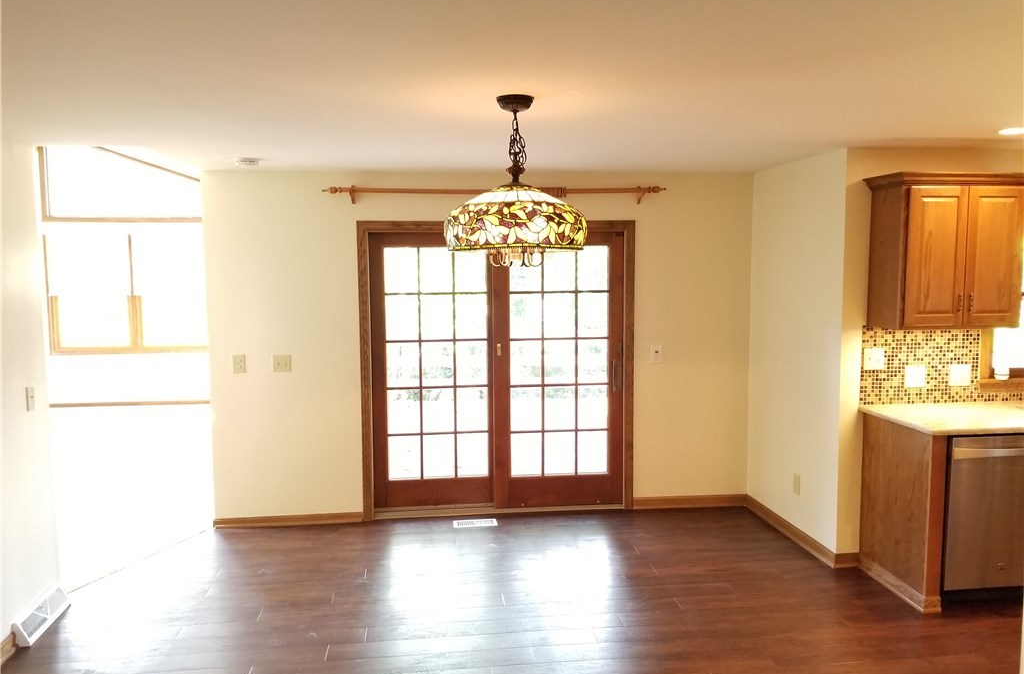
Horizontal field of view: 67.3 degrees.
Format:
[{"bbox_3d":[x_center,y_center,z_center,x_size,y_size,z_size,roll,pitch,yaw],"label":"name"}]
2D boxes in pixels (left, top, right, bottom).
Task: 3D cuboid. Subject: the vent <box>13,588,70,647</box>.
[{"bbox_3d":[-2.325,1.377,3.823,0.070,0.116,0.449,-1,5,-7],"label":"vent"}]

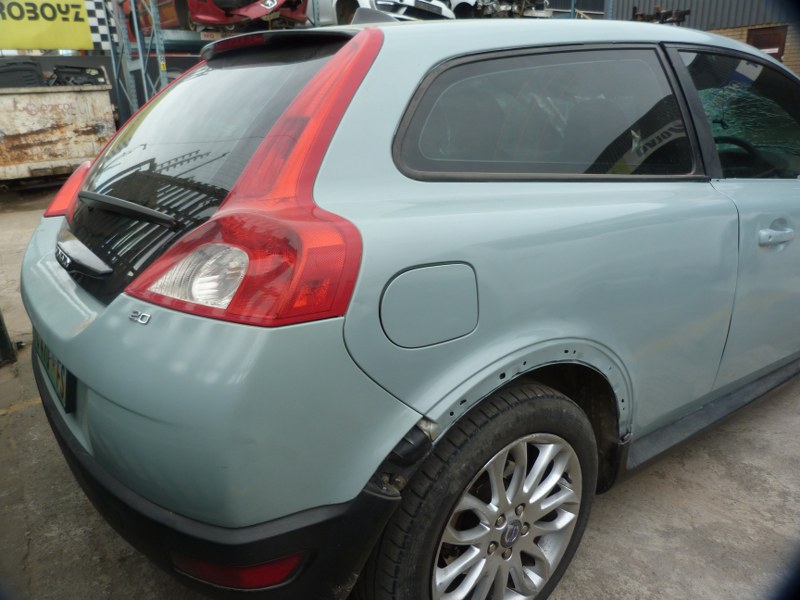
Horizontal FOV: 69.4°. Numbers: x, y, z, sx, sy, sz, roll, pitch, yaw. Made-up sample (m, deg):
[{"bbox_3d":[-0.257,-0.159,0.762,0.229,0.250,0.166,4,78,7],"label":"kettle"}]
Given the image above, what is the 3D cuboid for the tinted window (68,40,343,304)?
[{"bbox_3d":[-0.610,-0.350,1.416,1.080,0.180,0.670,21,73,49],"label":"tinted window"}]

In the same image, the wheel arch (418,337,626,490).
[{"bbox_3d":[0.264,0.279,1.256,0.680,0.440,0.170,-15,22,-35],"label":"wheel arch"}]

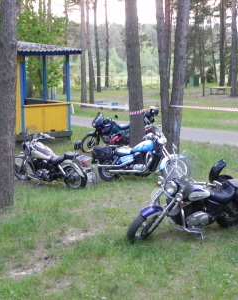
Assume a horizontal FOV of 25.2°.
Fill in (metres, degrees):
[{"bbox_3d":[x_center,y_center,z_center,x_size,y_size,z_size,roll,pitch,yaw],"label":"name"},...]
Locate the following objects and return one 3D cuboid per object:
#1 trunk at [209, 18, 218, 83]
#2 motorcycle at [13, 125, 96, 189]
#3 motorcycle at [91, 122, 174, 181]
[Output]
[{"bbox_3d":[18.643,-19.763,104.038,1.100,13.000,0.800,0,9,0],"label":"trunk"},{"bbox_3d":[-1.620,0.190,12.230,2.400,1.300,0.920,6,10,36],"label":"motorcycle"},{"bbox_3d":[0.550,0.134,12.773,2.400,1.270,0.900,0,9,2],"label":"motorcycle"}]

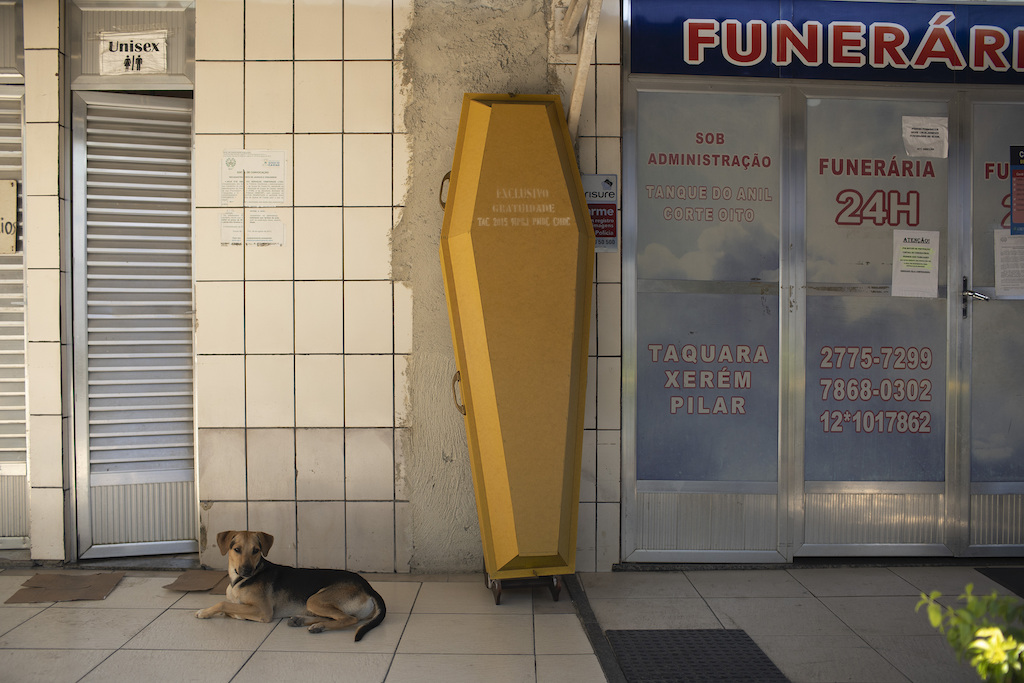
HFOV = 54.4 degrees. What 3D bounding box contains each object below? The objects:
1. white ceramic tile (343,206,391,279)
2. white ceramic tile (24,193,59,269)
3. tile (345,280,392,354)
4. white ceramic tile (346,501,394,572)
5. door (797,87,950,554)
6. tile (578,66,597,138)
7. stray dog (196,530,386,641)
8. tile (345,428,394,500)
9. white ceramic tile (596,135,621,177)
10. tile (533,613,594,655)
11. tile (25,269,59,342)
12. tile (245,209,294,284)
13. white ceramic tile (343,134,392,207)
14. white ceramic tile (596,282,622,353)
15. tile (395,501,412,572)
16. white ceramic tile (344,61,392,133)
[{"bbox_3d":[-0.603,-0.409,4.180,0.202,0.305,0.010,0,1,-2],"label":"white ceramic tile"},{"bbox_3d":[-1.946,-0.454,4.134,0.140,0.306,0.010,0,1,-2],"label":"white ceramic tile"},{"bbox_3d":[-0.601,-0.100,4.186,0.205,0.304,0.010,0,1,-2],"label":"tile"},{"bbox_3d":[-0.587,0.809,4.120,0.200,0.300,0.012,0,1,-1],"label":"white ceramic tile"},{"bbox_3d":[1.549,-0.081,4.230,0.690,2.000,0.050,0,1,-1],"label":"door"},{"bbox_3d":[0.286,-1.036,4.298,0.153,0.308,0.010,0,1,-1],"label":"tile"},{"bbox_3d":[-0.795,0.847,3.587,0.670,0.310,0.380,0,1,-7],"label":"stray dog"},{"bbox_3d":[-0.613,0.532,4.299,0.210,0.311,0.010,0,1,-1],"label":"tile"},{"bbox_3d":[0.402,-0.697,4.135,0.099,0.297,0.010,0,1,0],"label":"white ceramic tile"},{"bbox_3d":[0.168,1.019,3.460,0.190,0.010,0.456,0,1,-1],"label":"tile"},{"bbox_3d":[-2.001,-0.154,4.263,0.134,0.309,0.010,0,1,-1],"label":"tile"},{"bbox_3d":[-0.998,-0.401,4.090,0.200,0.300,0.012,0,1,-1],"label":"tile"},{"bbox_3d":[-0.592,-0.704,4.088,0.200,0.300,0.012,0,1,-1],"label":"white ceramic tile"},{"bbox_3d":[0.415,-0.092,4.249,0.099,0.311,0.010,0,1,1],"label":"white ceramic tile"},{"bbox_3d":[-0.459,0.828,4.207,0.065,0.300,0.010,0,1,-2],"label":"tile"},{"bbox_3d":[-0.591,-1.002,4.082,0.200,0.300,0.012,0,1,-1],"label":"white ceramic tile"}]

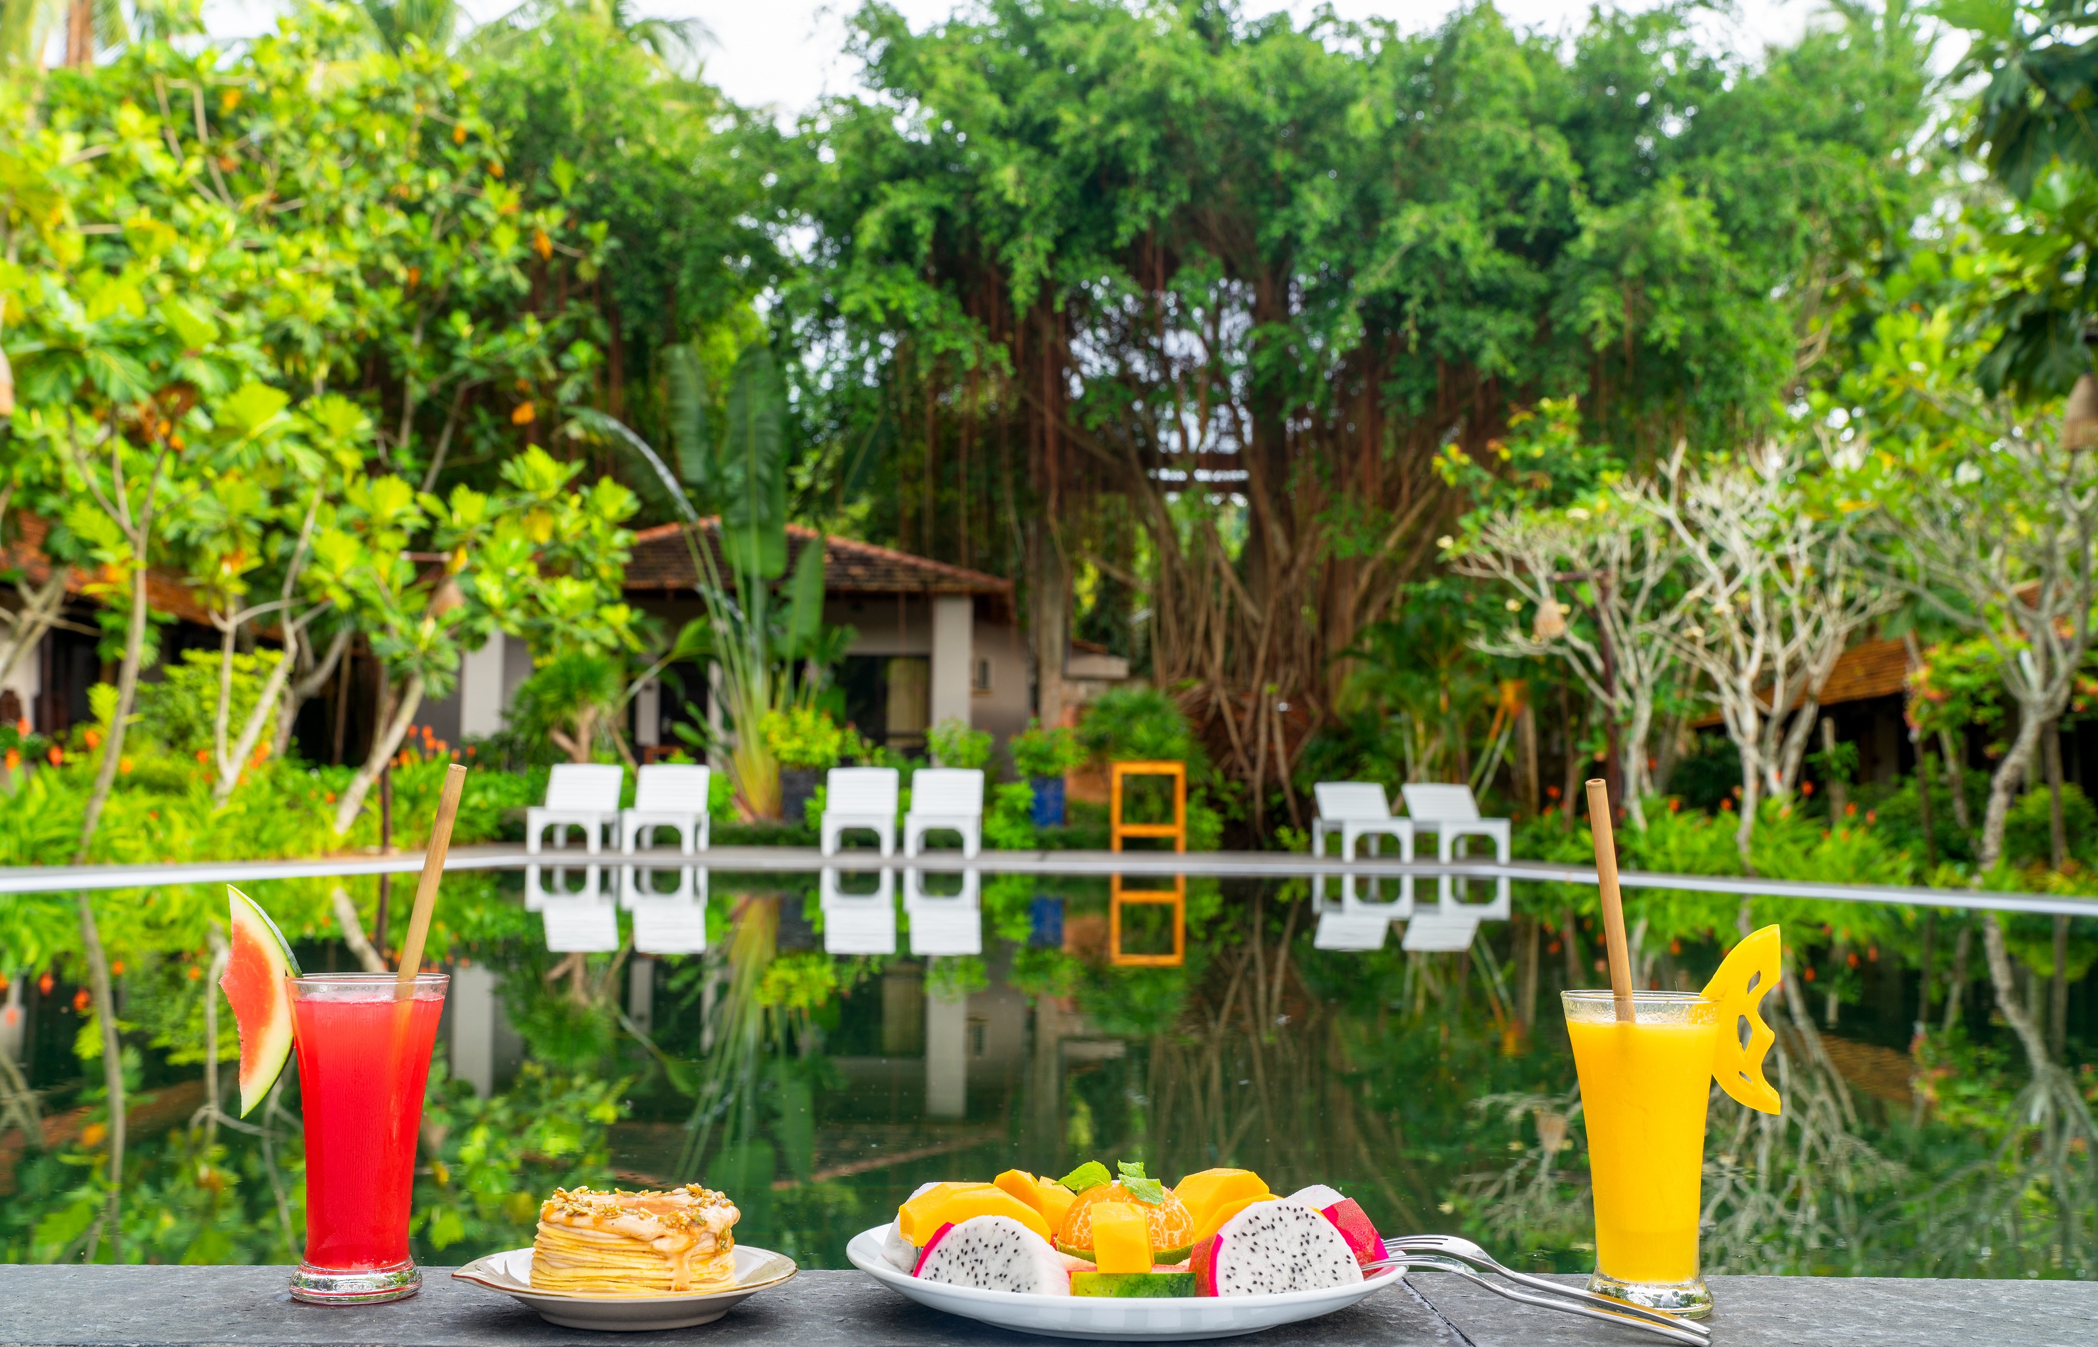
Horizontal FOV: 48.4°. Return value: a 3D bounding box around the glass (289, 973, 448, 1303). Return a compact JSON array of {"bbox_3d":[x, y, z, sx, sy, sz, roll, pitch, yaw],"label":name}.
[{"bbox_3d":[-0.325,0.218,1.105,0.076,0.146,0.076,1,-4,0],"label":"glass"}]

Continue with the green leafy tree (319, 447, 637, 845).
[{"bbox_3d":[-4.320,-0.236,17.658,2.462,3.002,2.300,1,-4,0],"label":"green leafy tree"}]

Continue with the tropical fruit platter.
[{"bbox_3d":[0.035,0.261,1.089,0.259,0.067,0.257,1,-4,0],"label":"tropical fruit platter"}]

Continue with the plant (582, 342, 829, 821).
[{"bbox_3d":[-3.680,-0.973,24.929,2.633,5.180,2.000,1,-4,0],"label":"plant"}]

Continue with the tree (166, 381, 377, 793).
[{"bbox_3d":[-4.891,-0.405,14.600,1.500,2.760,1.400,1,-4,0],"label":"tree"}]

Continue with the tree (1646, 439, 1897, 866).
[{"bbox_3d":[4.816,-0.126,15.552,1.678,2.874,1.750,1,-4,0],"label":"tree"}]

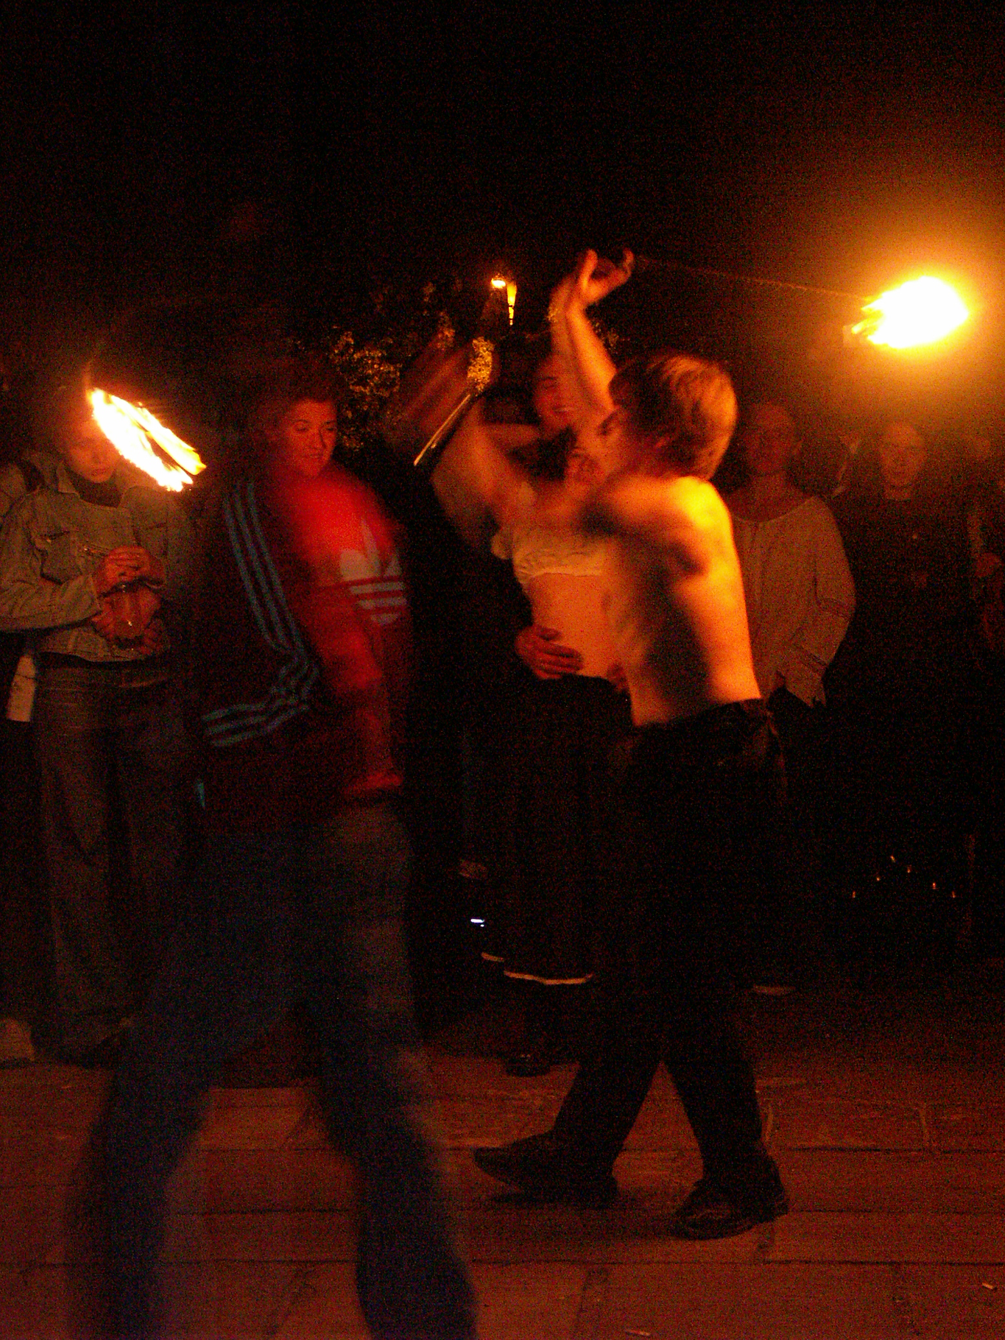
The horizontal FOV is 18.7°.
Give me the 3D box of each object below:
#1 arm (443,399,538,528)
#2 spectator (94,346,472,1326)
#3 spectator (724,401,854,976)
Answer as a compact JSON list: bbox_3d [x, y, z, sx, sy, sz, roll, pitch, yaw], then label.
[{"bbox_3d":[-0.033,-0.517,7.684,0.250,0.330,0.240,1,3,12],"label":"arm"},{"bbox_3d":[-0.344,0.303,4.870,0.600,1.690,0.500,1,3,15],"label":"spectator"},{"bbox_3d":[0.802,0.078,9.064,0.520,1.740,0.320,1,3,14],"label":"spectator"}]

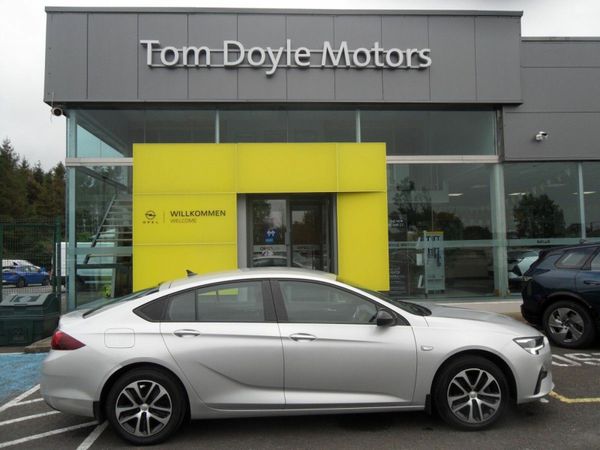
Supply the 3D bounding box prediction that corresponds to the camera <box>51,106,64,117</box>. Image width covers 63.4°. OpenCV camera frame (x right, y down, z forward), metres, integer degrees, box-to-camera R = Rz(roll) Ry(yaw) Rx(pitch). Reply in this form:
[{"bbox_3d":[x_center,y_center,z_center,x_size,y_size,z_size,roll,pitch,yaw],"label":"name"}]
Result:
[{"bbox_3d":[-5.859,-2.747,11.725,0.220,0.200,0.280,1,6,-27],"label":"camera"}]

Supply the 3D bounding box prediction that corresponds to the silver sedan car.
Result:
[{"bbox_3d":[-0.025,1.161,5.078,4.900,1.455,1.920,-1,-3,-4],"label":"silver sedan car"}]

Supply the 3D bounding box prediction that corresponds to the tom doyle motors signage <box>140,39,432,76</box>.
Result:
[{"bbox_3d":[-0.275,-4.018,11.676,6.972,0.907,0.180,-1,-3,-3],"label":"tom doyle motors signage"}]

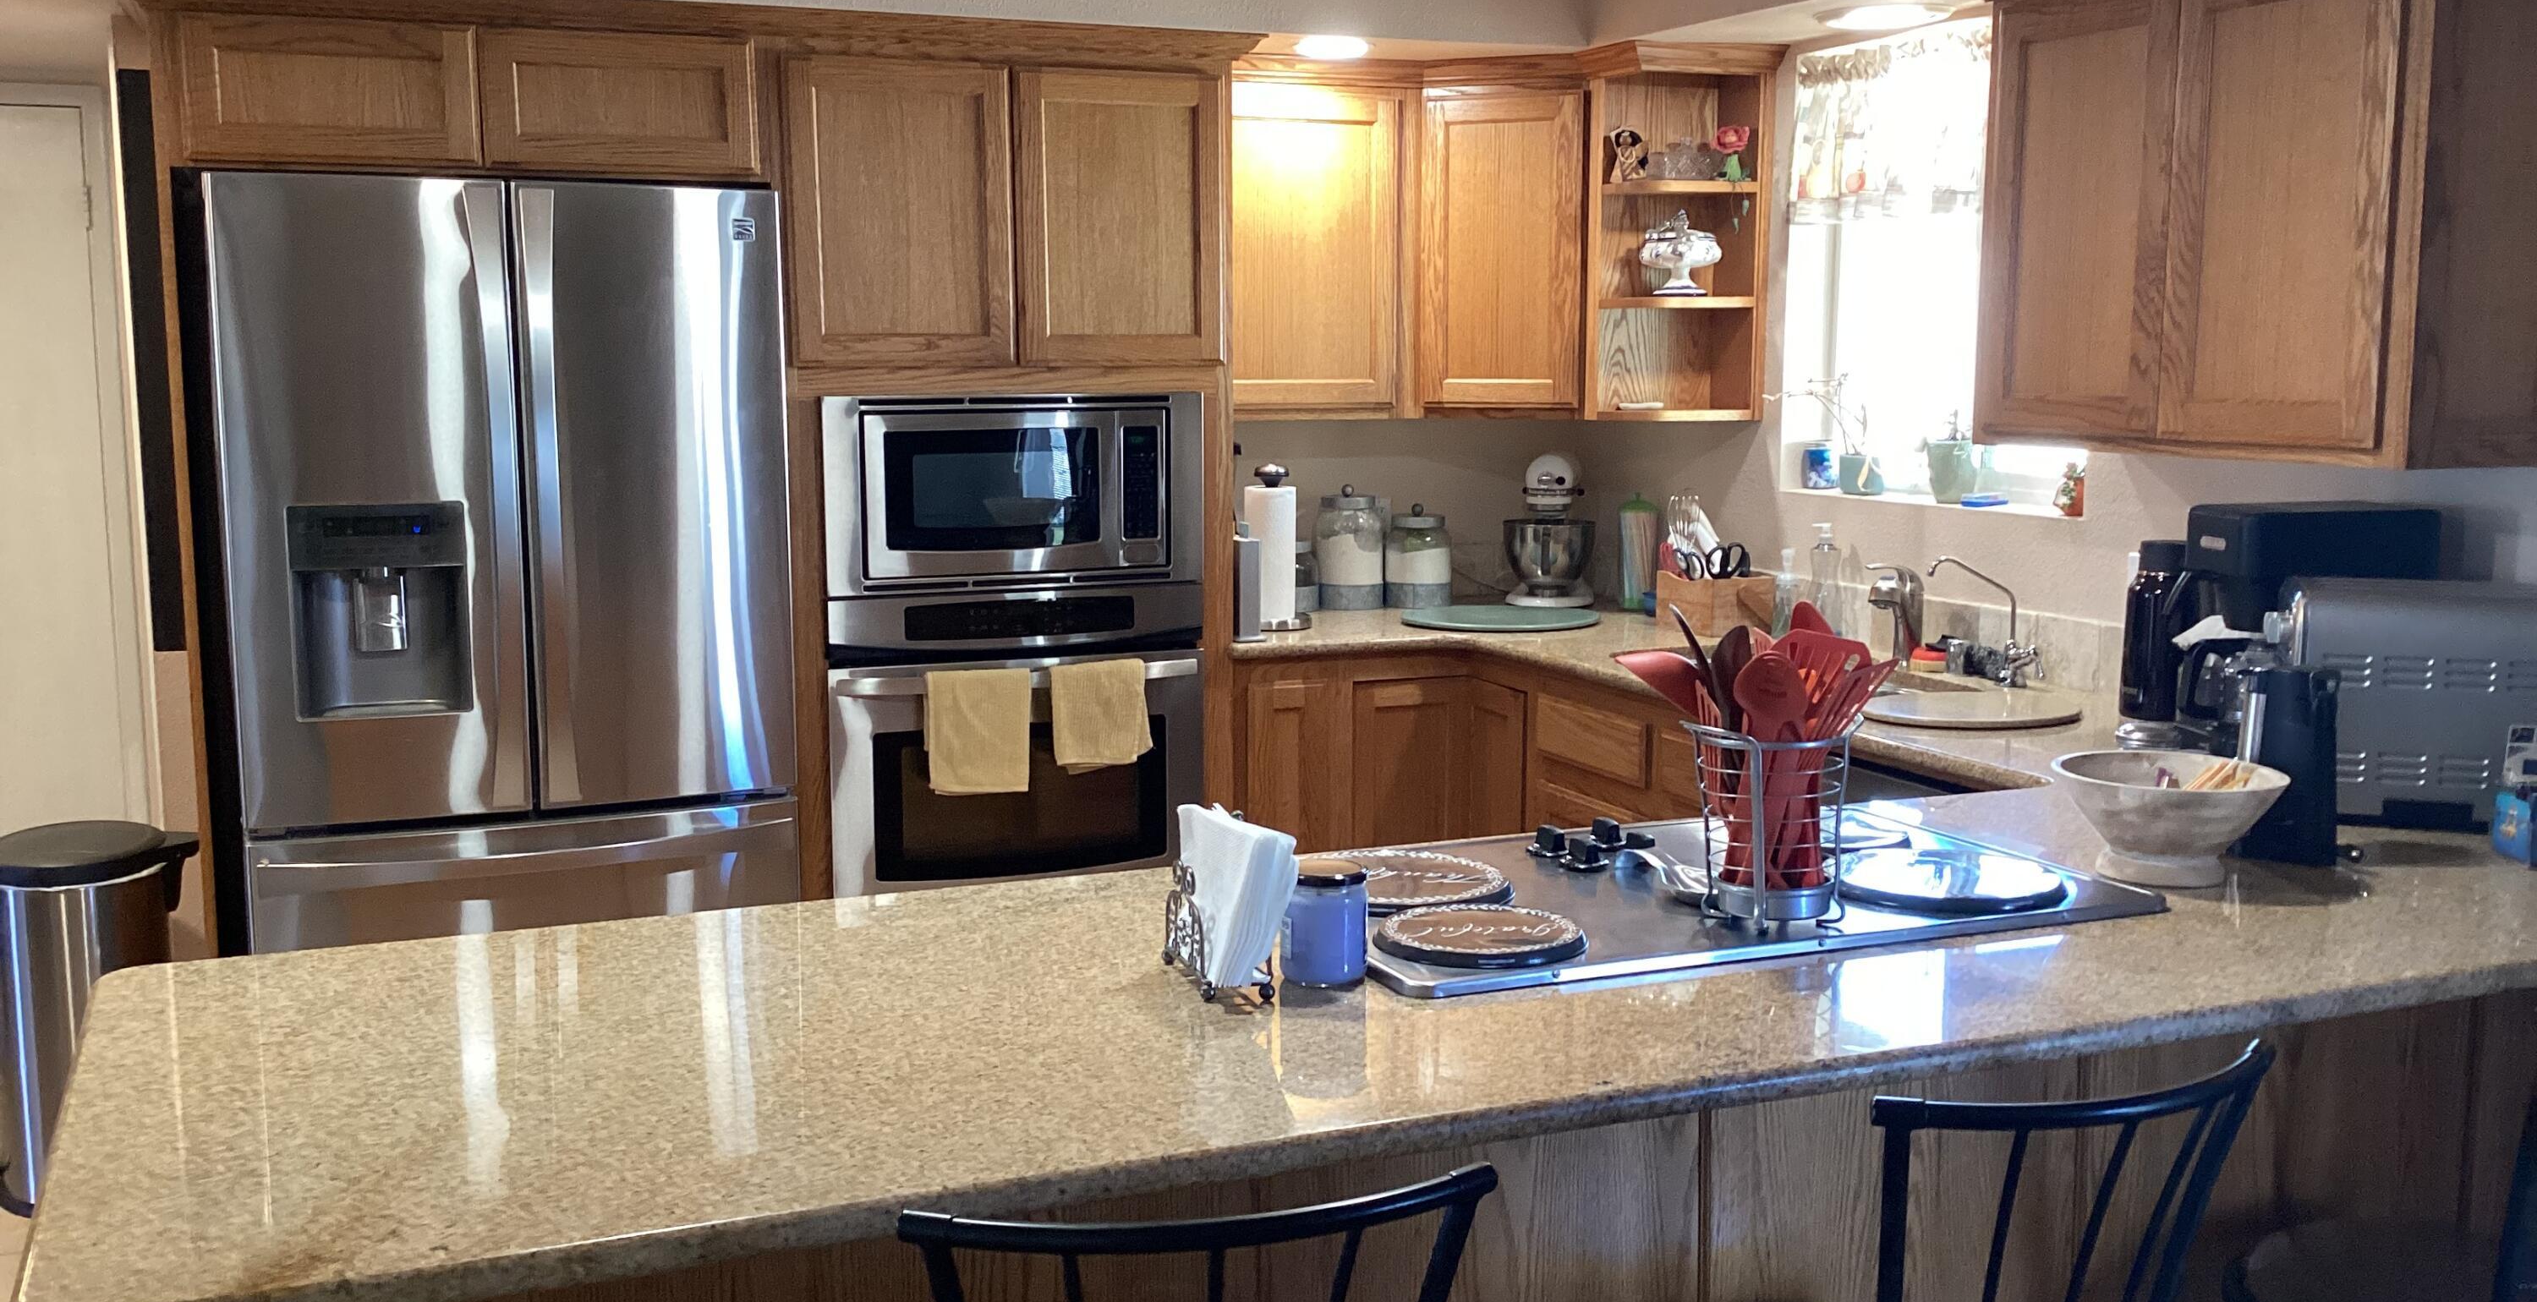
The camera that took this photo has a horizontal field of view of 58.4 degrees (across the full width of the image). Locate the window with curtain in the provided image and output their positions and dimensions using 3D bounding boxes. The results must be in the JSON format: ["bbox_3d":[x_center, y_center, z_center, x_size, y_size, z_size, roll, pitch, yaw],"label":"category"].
[{"bbox_3d":[1.264,-0.724,4.240,0.120,0.890,0.880,-3,8,-22],"label":"window with curtain"}]

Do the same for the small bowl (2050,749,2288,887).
[{"bbox_3d":[0.997,0.194,2.535,0.270,0.120,0.270,0,7,0],"label":"small bowl"}]

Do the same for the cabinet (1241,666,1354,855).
[{"bbox_3d":[-0.049,0.402,4.989,0.254,0.850,0.580,-3,8,-22],"label":"cabinet"}]

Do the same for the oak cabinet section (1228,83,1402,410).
[{"bbox_3d":[0.020,-0.890,5.095,0.553,0.730,0.326,-3,8,-22],"label":"oak cabinet section"}]

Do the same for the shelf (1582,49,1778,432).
[{"bbox_3d":[0.865,-0.865,4.774,0.360,0.755,0.200,1,8,9],"label":"shelf"}]

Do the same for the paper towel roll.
[{"bbox_3d":[0.011,-0.212,4.857,0.115,0.283,0.115,0,7,0],"label":"paper towel roll"}]

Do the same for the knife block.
[{"bbox_3d":[0.937,-0.099,4.764,0.175,0.118,0.175,-3,8,-22],"label":"knife block"}]

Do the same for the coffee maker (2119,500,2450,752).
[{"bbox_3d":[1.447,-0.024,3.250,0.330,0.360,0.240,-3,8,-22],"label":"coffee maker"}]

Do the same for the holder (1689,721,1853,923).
[{"bbox_3d":[0.528,0.172,2.398,0.175,0.180,0.175,1,8,8],"label":"holder"}]

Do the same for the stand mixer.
[{"bbox_3d":[0.676,-0.298,5.385,0.225,0.352,0.350,1,8,9],"label":"stand mixer"}]

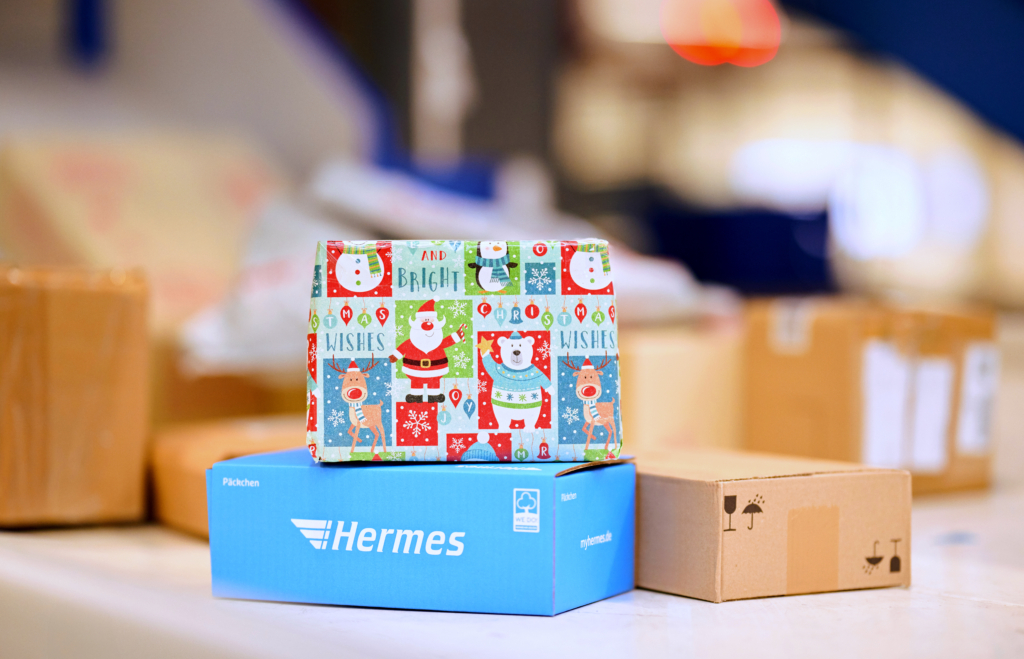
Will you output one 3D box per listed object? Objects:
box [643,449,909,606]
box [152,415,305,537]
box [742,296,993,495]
[{"bbox_3d":[0.156,0.155,1.970,0.190,0.090,0.285,-1,1,-34],"label":"box"},{"bbox_3d":[-0.164,0.149,2.320,0.300,0.086,0.236,0,1,-22],"label":"box"},{"bbox_3d":[0.407,0.082,2.796,0.172,0.205,0.278,1,2,42],"label":"box"}]

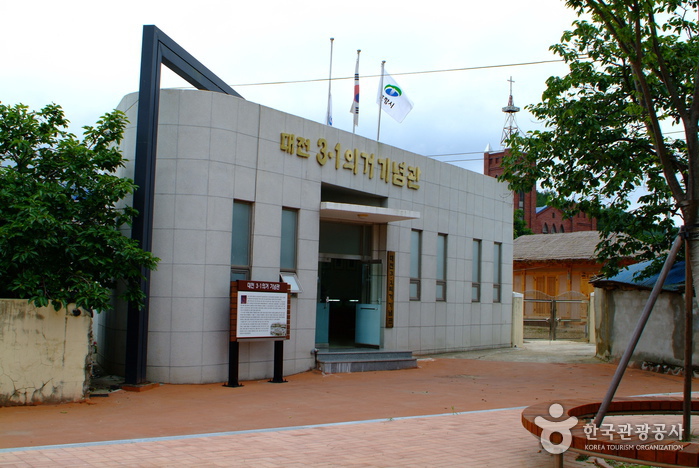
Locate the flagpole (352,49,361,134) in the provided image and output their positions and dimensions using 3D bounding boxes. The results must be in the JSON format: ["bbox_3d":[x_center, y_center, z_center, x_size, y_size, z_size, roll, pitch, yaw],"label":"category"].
[{"bbox_3d":[0.164,-3.115,18.977,0.090,2.400,0.090,3,-4,0],"label":"flagpole"}]

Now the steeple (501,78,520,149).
[{"bbox_3d":[15.775,-11.905,80.000,1.800,7.104,1.800,6,-6,-45],"label":"steeple"}]

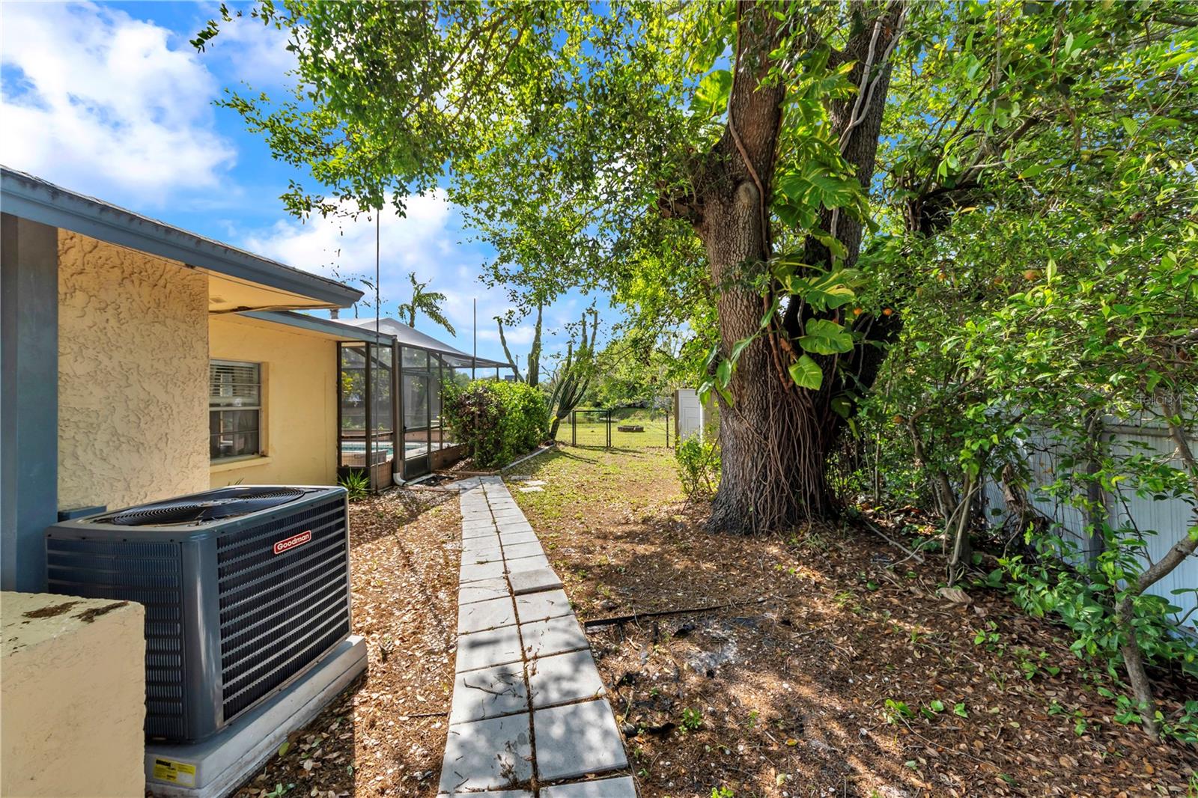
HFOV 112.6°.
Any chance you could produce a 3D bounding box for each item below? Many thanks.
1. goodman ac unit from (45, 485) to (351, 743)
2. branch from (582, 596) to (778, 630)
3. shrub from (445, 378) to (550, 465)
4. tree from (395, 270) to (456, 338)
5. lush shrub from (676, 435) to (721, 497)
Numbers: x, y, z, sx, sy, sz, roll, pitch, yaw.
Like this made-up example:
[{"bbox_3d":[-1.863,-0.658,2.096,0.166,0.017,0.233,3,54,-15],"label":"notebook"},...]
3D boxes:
[{"bbox_3d":[-1.840,0.930,1.960,0.750,0.800,0.750,0,0,8],"label":"goodman ac unit"},{"bbox_3d":[0.640,1.550,2.960,1.520,0.050,0.080,0,0,-15],"label":"branch"},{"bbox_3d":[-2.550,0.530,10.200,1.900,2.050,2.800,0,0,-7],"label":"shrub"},{"bbox_3d":[-7.800,-2.100,18.000,2.800,7.300,2.700,0,0,0],"label":"tree"},{"bbox_3d":[1.600,1.060,6.300,0.850,1.030,0.800,0,0,0],"label":"lush shrub"}]

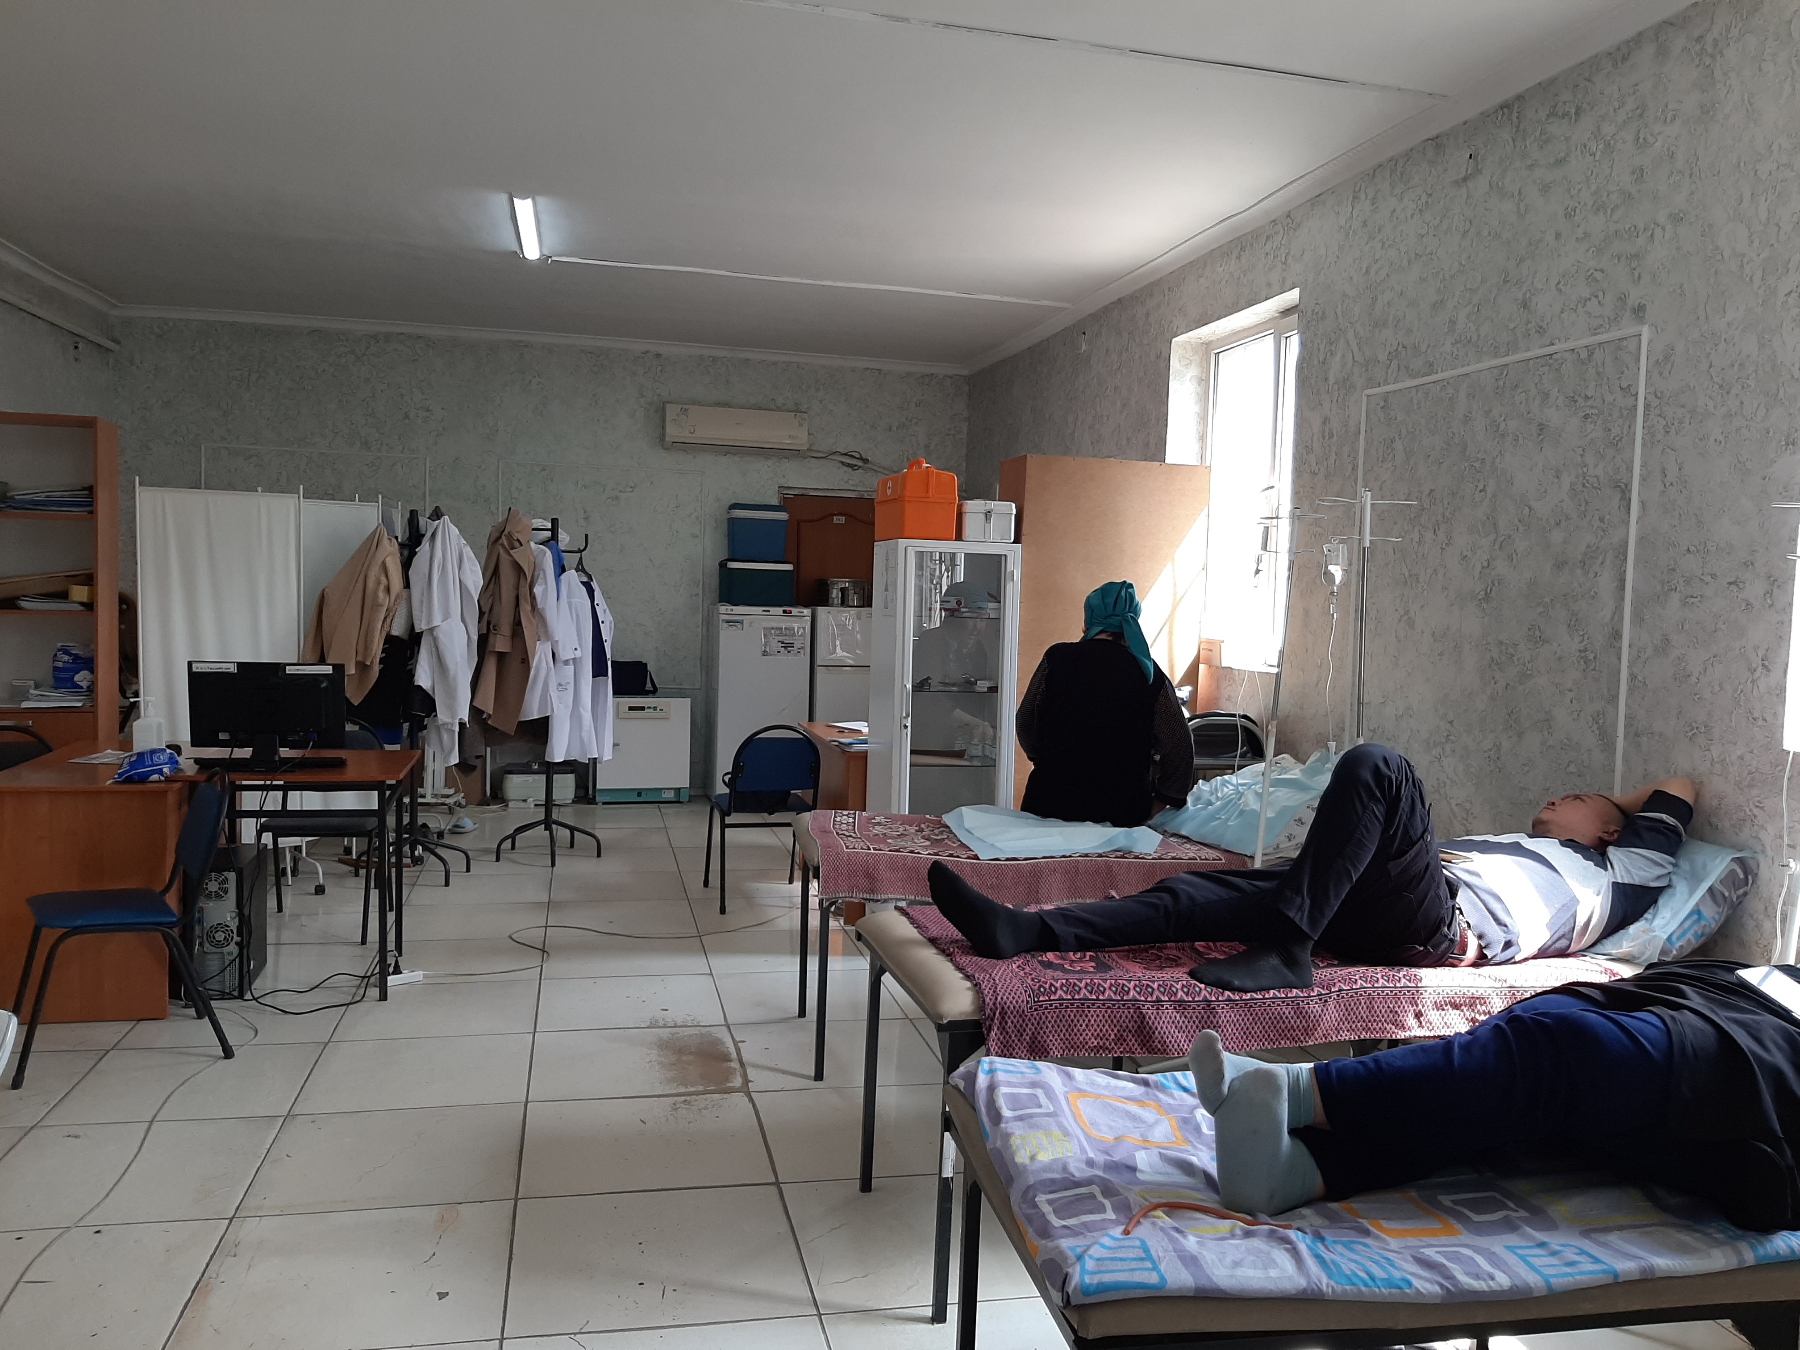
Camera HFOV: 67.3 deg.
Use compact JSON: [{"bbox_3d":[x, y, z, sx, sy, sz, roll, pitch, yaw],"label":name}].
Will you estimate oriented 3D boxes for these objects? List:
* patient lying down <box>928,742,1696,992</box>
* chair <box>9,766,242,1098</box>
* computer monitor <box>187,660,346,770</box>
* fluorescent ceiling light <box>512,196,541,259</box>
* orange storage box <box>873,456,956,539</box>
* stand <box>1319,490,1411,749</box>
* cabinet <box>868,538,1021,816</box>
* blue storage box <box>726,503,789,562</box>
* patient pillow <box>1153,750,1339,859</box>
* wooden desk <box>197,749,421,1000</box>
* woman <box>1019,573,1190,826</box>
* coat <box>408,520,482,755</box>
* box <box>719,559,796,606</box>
[{"bbox_3d":[0.907,0.370,2.955,1.700,0.460,0.540,1,3,-13],"label":"patient lying down"},{"bbox_3d":[-2.335,0.709,4.034,0.560,0.830,0.490,-1,4,-34],"label":"chair"},{"bbox_3d":[-2.182,0.138,4.668,0.500,0.365,0.190,1,4,-13],"label":"computer monitor"},{"bbox_3d":[-1.680,-2.015,6.095,0.110,0.075,1.100,1,3,-13],"label":"fluorescent ceiling light"},{"bbox_3d":[0.065,-0.693,5.499,0.225,0.310,0.385,1,3,-17],"label":"orange storage box"},{"bbox_3d":[1.284,0.360,3.843,0.440,1.770,0.440,1,4,-13],"label":"stand"},{"bbox_3d":[0.165,0.273,5.557,0.505,1.620,0.380,1,3,-16],"label":"cabinet"},{"bbox_3d":[-0.922,-0.893,8.645,0.375,0.335,0.250,1,4,-13],"label":"blue storage box"},{"bbox_3d":[1.259,0.410,4.561,0.520,0.240,0.650,1,4,-13],"label":"patient pillow"},{"bbox_3d":[-2.112,0.698,4.795,0.710,0.770,0.770,1,4,-13],"label":"wooden desk"},{"bbox_3d":[0.715,0.339,4.872,0.570,1.320,0.600,1,3,-3],"label":"woman"},{"bbox_3d":[-2.154,-0.176,6.383,0.330,1.150,0.250,0,4,-19],"label":"coat"},{"bbox_3d":[-0.946,-0.591,8.937,0.455,0.290,0.310,1,3,-15],"label":"box"}]

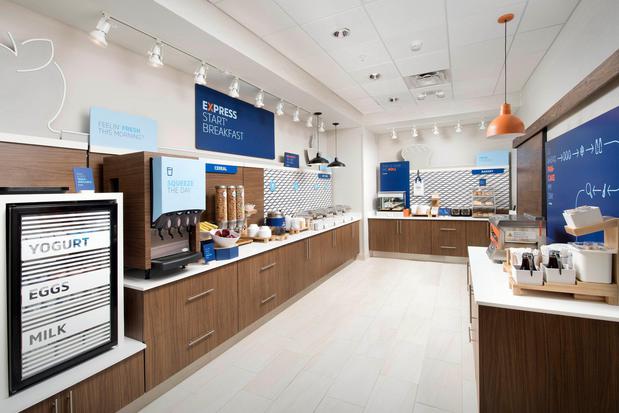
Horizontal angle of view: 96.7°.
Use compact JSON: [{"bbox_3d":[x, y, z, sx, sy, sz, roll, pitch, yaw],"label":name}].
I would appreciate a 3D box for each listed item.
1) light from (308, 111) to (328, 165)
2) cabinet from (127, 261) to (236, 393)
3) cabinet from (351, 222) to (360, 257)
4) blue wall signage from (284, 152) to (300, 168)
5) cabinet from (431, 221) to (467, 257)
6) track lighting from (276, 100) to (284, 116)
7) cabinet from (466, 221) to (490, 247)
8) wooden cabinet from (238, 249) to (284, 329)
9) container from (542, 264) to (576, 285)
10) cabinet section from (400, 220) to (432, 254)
[{"bbox_3d":[0.162,-1.215,4.940,0.360,0.920,0.360,-1,3,0],"label":"light"},{"bbox_3d":[-1.202,0.936,2.511,0.600,0.740,0.930,1,4,29],"label":"cabinet"},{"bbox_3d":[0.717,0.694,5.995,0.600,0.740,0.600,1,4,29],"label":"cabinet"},{"bbox_3d":[-0.293,-0.791,4.743,0.020,0.235,0.460,1,4,29],"label":"blue wall signage"},{"bbox_3d":[2.927,0.630,5.758,0.634,0.716,0.570,0,3,29],"label":"cabinet"},{"bbox_3d":[-0.433,-1.449,4.065,0.122,0.234,0.101,0,3,29],"label":"track lighting"},{"bbox_3d":[3.374,0.629,5.508,0.391,0.716,0.570,0,3,29],"label":"cabinet"},{"bbox_3d":[-0.750,0.871,3.256,0.570,0.716,0.828,0,3,29],"label":"wooden cabinet"},{"bbox_3d":[1.521,0.421,1.692,0.130,0.088,0.130,0,4,19],"label":"container"},{"bbox_3d":[2.390,0.632,6.087,0.637,0.725,0.580,0,3,28],"label":"cabinet section"}]

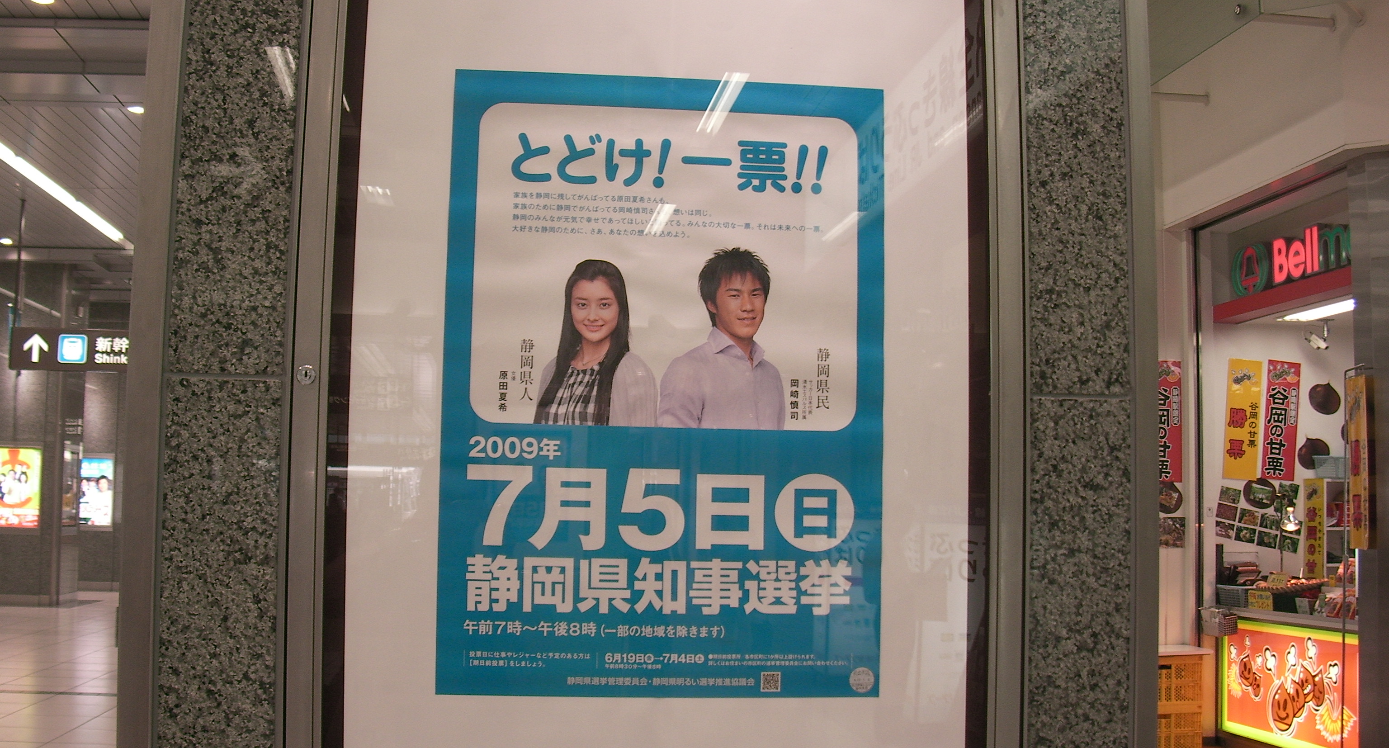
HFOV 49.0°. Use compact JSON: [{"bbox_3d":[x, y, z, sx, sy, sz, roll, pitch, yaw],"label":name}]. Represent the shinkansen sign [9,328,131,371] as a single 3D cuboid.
[{"bbox_3d":[-6.292,-0.235,16.442,2.000,0.470,0.200,1,-5,-7],"label":"shinkansen sign"}]

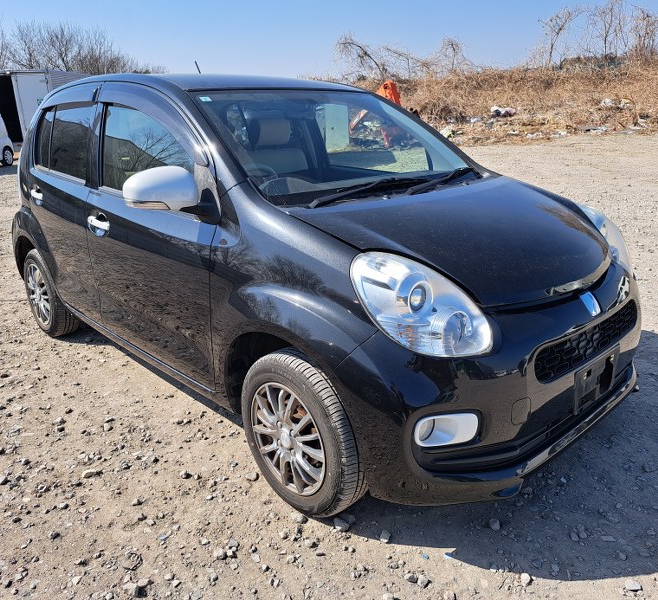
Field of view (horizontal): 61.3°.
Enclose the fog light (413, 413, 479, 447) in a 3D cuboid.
[{"bbox_3d":[0.321,0.355,1.505,0.200,0.105,0.080,-6,18,-13],"label":"fog light"}]

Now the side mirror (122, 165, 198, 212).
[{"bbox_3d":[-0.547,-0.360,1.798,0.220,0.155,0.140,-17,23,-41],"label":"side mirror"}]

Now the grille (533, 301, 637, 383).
[{"bbox_3d":[0.870,0.125,1.804,0.750,0.145,0.090,-17,23,-41],"label":"grille"}]

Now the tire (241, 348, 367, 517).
[{"bbox_3d":[-0.083,0.437,1.855,0.168,0.566,0.566,-17,23,-41],"label":"tire"}]

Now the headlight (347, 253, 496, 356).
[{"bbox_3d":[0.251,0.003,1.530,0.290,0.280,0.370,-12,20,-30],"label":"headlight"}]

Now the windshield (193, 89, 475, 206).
[{"bbox_3d":[0.072,-0.699,2.405,1.270,0.120,0.910,-17,56,-41],"label":"windshield"}]

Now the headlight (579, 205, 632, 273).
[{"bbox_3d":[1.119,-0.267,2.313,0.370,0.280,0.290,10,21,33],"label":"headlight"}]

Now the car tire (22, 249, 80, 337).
[{"bbox_3d":[-1.772,-0.046,3.547,0.168,0.566,0.566,-17,23,-41],"label":"car tire"}]

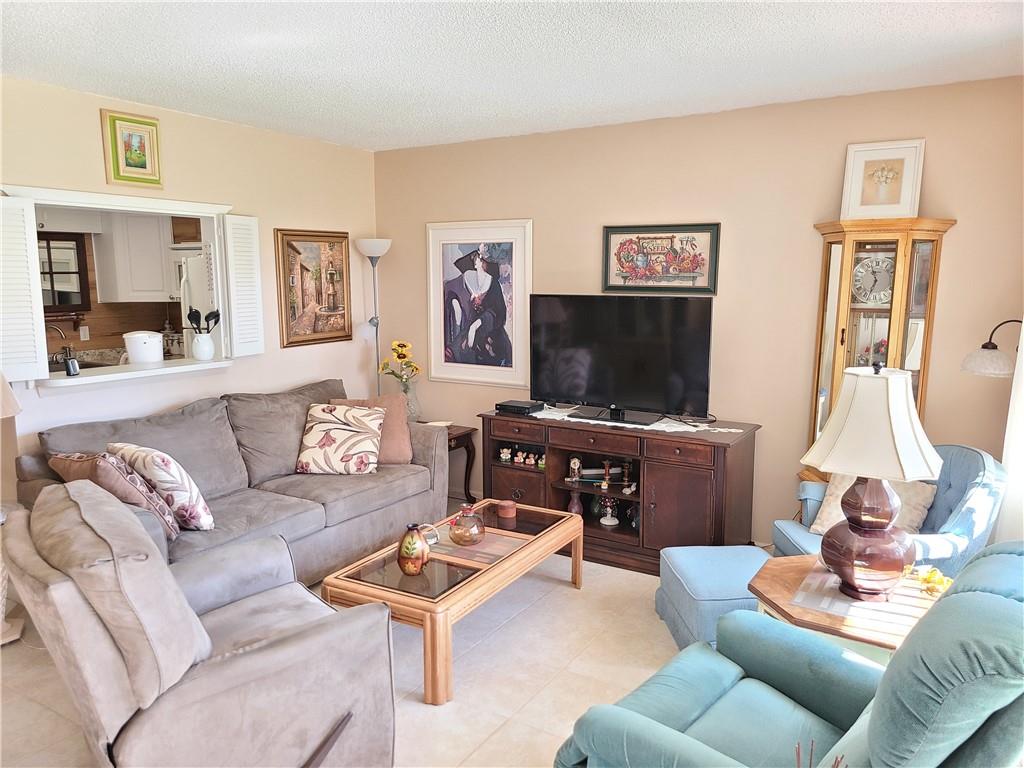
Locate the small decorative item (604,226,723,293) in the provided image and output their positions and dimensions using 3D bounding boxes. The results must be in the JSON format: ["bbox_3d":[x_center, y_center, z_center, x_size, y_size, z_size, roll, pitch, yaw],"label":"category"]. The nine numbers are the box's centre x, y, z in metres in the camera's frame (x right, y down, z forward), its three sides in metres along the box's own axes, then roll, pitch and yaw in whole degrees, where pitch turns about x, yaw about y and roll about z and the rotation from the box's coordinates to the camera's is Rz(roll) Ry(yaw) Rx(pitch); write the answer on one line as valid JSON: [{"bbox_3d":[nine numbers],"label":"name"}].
[{"bbox_3d":[0.856,-0.723,4.480,0.720,0.400,0.030,5,10,32],"label":"small decorative item"}]

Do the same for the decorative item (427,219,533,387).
[{"bbox_3d":[-0.235,-0.539,5.213,0.850,1.095,0.035,5,10,32],"label":"decorative item"}]

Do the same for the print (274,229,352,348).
[{"bbox_3d":[-1.294,-0.630,5.081,0.045,0.745,0.625,5,9,32],"label":"print"}]

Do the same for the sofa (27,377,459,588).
[{"bbox_3d":[-1.347,0.540,4.240,0.940,0.870,2.170,5,9,30],"label":"sofa"}]

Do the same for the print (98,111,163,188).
[{"bbox_3d":[-1.994,-1.227,4.044,0.035,0.370,0.320,5,10,32],"label":"print"}]

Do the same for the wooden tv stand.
[{"bbox_3d":[0.588,0.580,4.446,1.500,0.742,0.580,5,9,32],"label":"wooden tv stand"}]

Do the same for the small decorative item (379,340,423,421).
[{"bbox_3d":[-0.770,-0.006,5.315,0.290,0.580,0.280,0,8,0],"label":"small decorative item"}]

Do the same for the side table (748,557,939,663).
[{"bbox_3d":[1.147,0.948,2.575,0.655,0.530,0.655,5,10,32],"label":"side table"}]

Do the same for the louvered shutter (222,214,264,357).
[{"bbox_3d":[-1.598,-0.580,4.592,0.050,0.830,0.240,5,9,32],"label":"louvered shutter"}]

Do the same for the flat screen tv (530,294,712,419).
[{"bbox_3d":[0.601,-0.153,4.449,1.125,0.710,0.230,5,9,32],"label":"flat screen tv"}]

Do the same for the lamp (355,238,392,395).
[{"bbox_3d":[-0.963,-0.123,5.508,0.270,1.790,0.270,5,10,32],"label":"lamp"}]

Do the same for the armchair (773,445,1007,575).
[{"bbox_3d":[1.560,0.687,3.194,0.760,0.870,0.810,0,8,2],"label":"armchair"}]

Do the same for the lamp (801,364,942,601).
[{"bbox_3d":[1.166,0.308,2.493,0.410,0.760,0.410,5,10,32],"label":"lamp"}]

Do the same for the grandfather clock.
[{"bbox_3d":[1.738,0.129,3.802,0.650,1.825,0.350,5,9,32],"label":"grandfather clock"}]

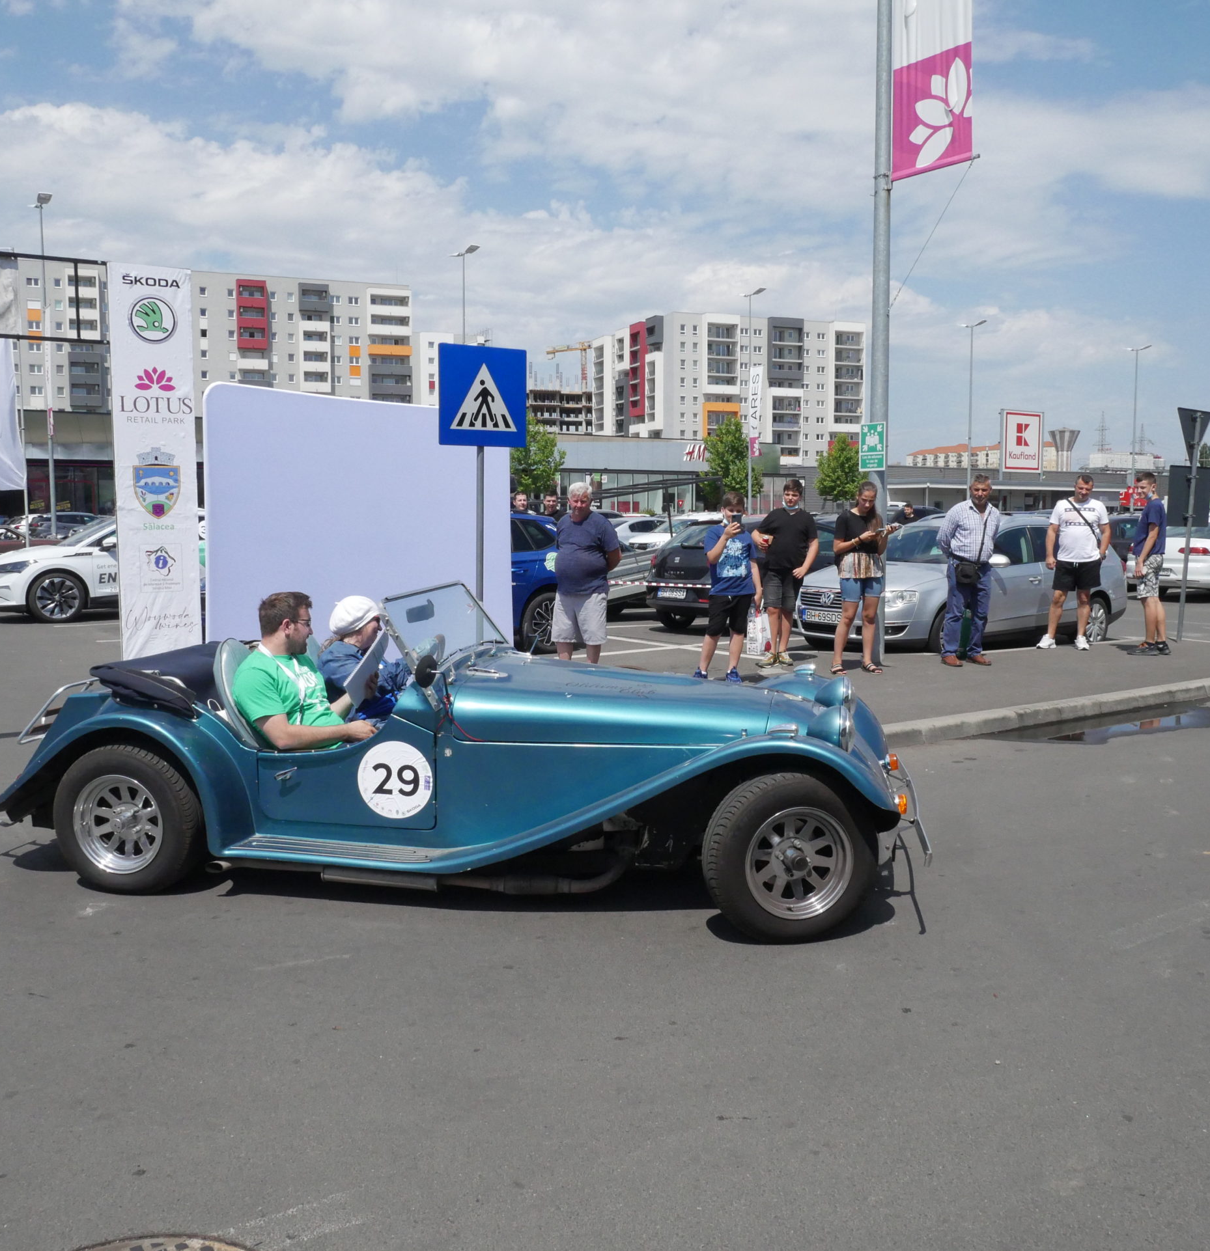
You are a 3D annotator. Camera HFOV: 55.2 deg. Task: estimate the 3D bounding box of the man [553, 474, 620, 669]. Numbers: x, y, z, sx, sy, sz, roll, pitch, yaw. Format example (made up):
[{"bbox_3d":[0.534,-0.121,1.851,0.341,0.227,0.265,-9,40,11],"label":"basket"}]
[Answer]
[{"bbox_3d":[-0.140,-0.262,8.871,0.520,1.700,0.380,2,5,20],"label":"man"}]

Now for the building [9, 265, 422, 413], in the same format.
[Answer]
[{"bbox_3d":[-56.252,-31.206,165.510,54.500,34.864,16.000,-2,6,-19],"label":"building"}]

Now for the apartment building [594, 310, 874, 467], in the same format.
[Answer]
[{"bbox_3d":[22.036,-34.758,207.883,36.800,36.000,34.000,-2,5,-21],"label":"apartment building"}]

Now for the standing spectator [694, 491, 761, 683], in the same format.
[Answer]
[{"bbox_3d":[1.036,-0.336,9.778,0.530,1.598,0.420,1,5,9],"label":"standing spectator"}]

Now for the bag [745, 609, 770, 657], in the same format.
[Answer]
[{"bbox_3d":[1.345,0.051,10.100,0.220,0.420,0.130,1,5,18],"label":"bag"}]

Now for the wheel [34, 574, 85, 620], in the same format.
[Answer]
[{"bbox_3d":[-8.090,-0.382,17.046,0.710,0.710,0.240,-3,6,-30],"label":"wheel"}]

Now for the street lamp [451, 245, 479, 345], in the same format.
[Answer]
[{"bbox_3d":[-5.776,-9.385,48.455,0.400,12.750,2.100,-4,6,-35],"label":"street lamp"}]

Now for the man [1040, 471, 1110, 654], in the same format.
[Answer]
[{"bbox_3d":[4.890,-0.625,11.964,0.700,1.770,0.420,2,6,27],"label":"man"}]

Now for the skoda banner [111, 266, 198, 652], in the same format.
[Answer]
[{"bbox_3d":[-2.957,-0.818,7.600,0.480,3.020,0.080,-3,6,-29],"label":"skoda banner"}]

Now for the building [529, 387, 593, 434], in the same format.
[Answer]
[{"bbox_3d":[-12.224,-37.234,258.146,26.000,29.509,16.000,-2,6,-19],"label":"building"}]

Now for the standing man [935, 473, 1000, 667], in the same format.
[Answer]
[{"bbox_3d":[3.416,-0.510,10.815,0.540,1.740,0.360,0,5,-3],"label":"standing man"}]

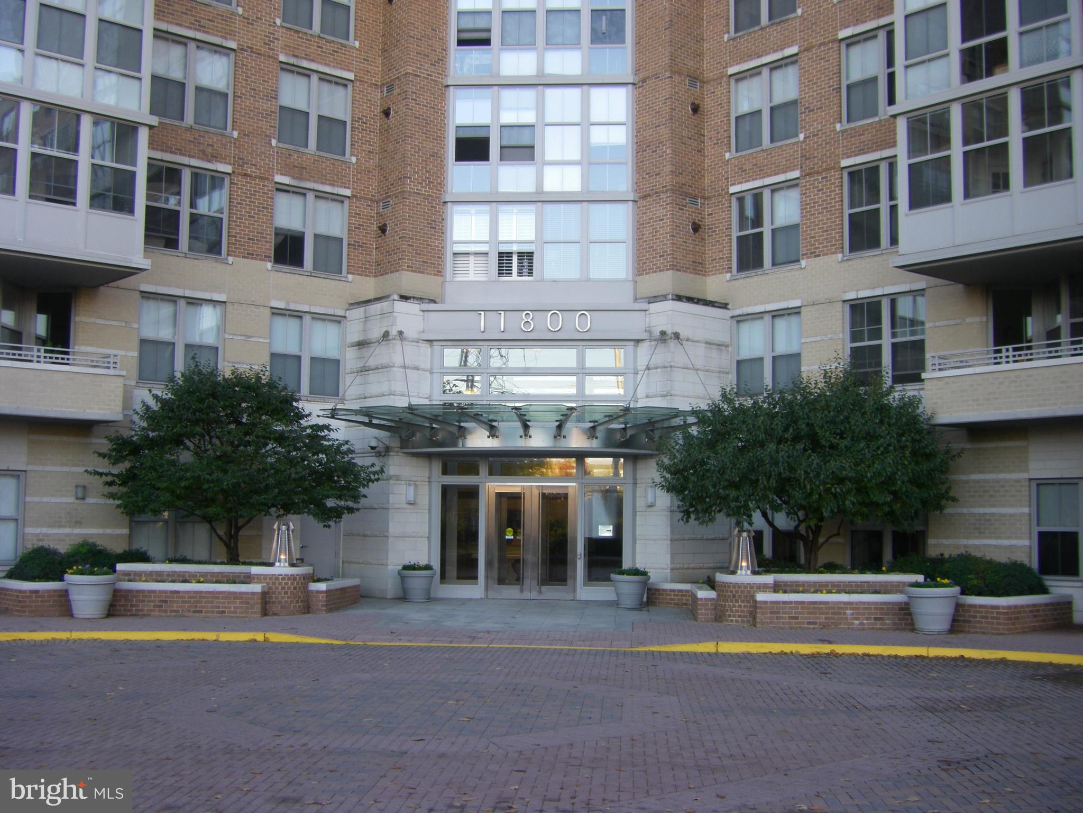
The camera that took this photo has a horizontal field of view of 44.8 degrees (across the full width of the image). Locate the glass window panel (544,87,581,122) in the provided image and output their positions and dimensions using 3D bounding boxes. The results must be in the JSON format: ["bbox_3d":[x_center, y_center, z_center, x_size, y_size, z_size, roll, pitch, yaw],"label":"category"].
[{"bbox_3d":[0.472,-6.874,29.942,0.849,0.831,0.060,0,-5,4],"label":"glass window panel"}]

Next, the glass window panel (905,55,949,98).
[{"bbox_3d":[6.870,-5.861,23.419,0.060,0.591,0.901,5,-7,-41],"label":"glass window panel"}]

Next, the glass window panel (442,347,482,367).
[{"bbox_3d":[-1.718,-1.066,28.674,0.855,0.419,0.060,0,-5,4],"label":"glass window panel"}]

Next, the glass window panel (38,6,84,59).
[{"bbox_3d":[-8.473,-6.603,23.215,0.833,0.817,0.060,5,-7,-41],"label":"glass window panel"}]

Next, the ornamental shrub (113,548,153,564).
[{"bbox_3d":[-7.795,2.964,24.844,0.850,0.600,0.750,0,-5,4],"label":"ornamental shrub"}]

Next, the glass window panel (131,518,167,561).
[{"bbox_3d":[-7.760,2.673,25.990,0.766,0.791,0.060,5,-7,-40],"label":"glass window panel"}]

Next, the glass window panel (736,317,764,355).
[{"bbox_3d":[4.518,-1.489,28.400,0.060,0.809,0.762,5,-7,-41],"label":"glass window panel"}]

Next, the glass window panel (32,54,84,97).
[{"bbox_3d":[-8.523,-5.831,23.159,0.895,0.605,0.050,5,-7,-41],"label":"glass window panel"}]

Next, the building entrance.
[{"bbox_3d":[-0.227,2.931,28.438,1.938,2.462,0.150,0,-5,4],"label":"building entrance"}]

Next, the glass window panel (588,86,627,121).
[{"bbox_3d":[1.500,-6.878,29.877,0.865,0.830,0.060,0,-5,4],"label":"glass window panel"}]

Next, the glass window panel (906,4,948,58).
[{"bbox_3d":[6.704,-6.506,22.901,0.060,0.822,0.841,5,-7,-41],"label":"glass window panel"}]

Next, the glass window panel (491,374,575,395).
[{"bbox_3d":[-0.197,-0.468,28.753,1.913,0.438,0.060,0,-5,4],"label":"glass window panel"}]

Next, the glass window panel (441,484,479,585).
[{"bbox_3d":[-1.759,2.749,28.309,0.844,2.159,0.060,0,-5,4],"label":"glass window panel"}]

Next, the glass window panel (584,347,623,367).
[{"bbox_3d":[1.376,-1.065,28.698,0.849,0.425,0.060,0,-5,4],"label":"glass window panel"}]

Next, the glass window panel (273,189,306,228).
[{"bbox_3d":[-5.489,-4.289,28.651,0.775,0.790,0.050,5,-7,-41],"label":"glass window panel"}]

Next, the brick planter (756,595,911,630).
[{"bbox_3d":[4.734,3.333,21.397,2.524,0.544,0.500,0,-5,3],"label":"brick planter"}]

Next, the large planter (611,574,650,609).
[{"bbox_3d":[1.758,3.619,25.869,0.765,0.636,0.765,0,-5,4],"label":"large planter"}]

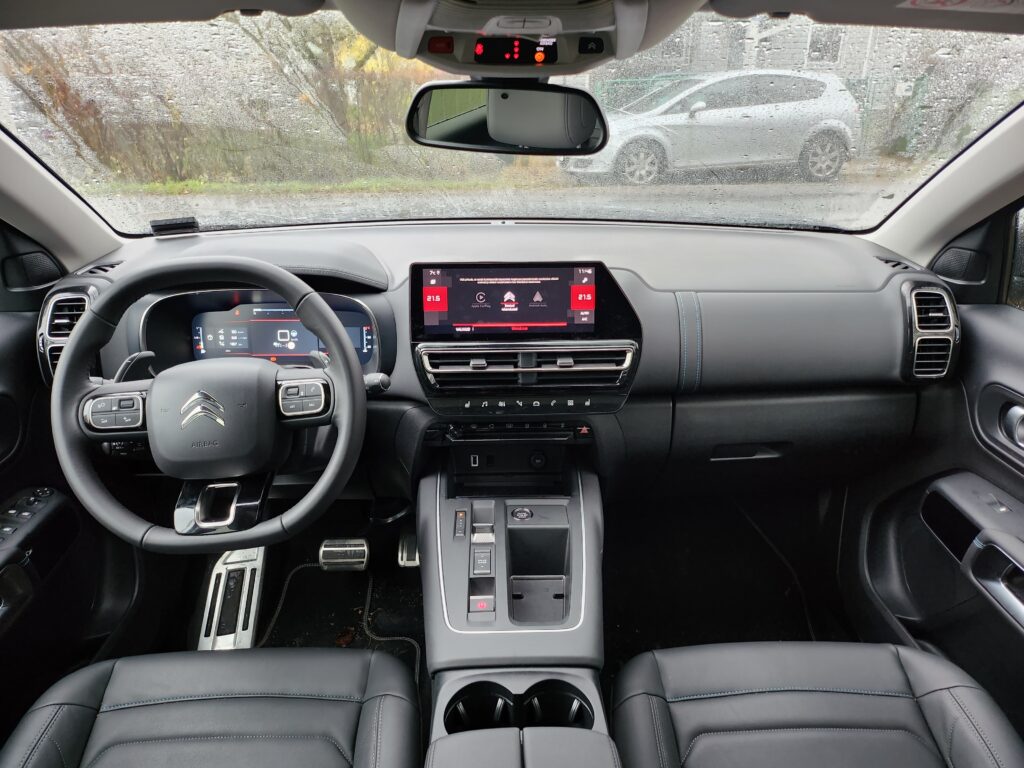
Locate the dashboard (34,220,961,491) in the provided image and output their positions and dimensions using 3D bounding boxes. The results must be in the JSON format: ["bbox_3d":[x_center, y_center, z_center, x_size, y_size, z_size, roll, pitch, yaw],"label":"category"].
[{"bbox_3d":[-0.028,-0.117,1.234,1.370,0.340,0.520,-1,24,-2],"label":"dashboard"}]

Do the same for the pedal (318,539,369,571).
[{"bbox_3d":[-0.323,0.327,1.360,0.096,0.062,0.025,0,-10,-1],"label":"pedal"}]

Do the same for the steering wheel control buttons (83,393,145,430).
[{"bbox_3d":[-0.476,0.034,0.850,0.067,0.043,0.014,-3,0,-6],"label":"steering wheel control buttons"}]

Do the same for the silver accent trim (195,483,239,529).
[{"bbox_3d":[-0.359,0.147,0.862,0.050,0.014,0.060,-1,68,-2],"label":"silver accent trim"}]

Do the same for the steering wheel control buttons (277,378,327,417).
[{"bbox_3d":[-0.251,0.017,0.850,0.059,0.043,0.013,-3,0,2],"label":"steering wheel control buttons"}]

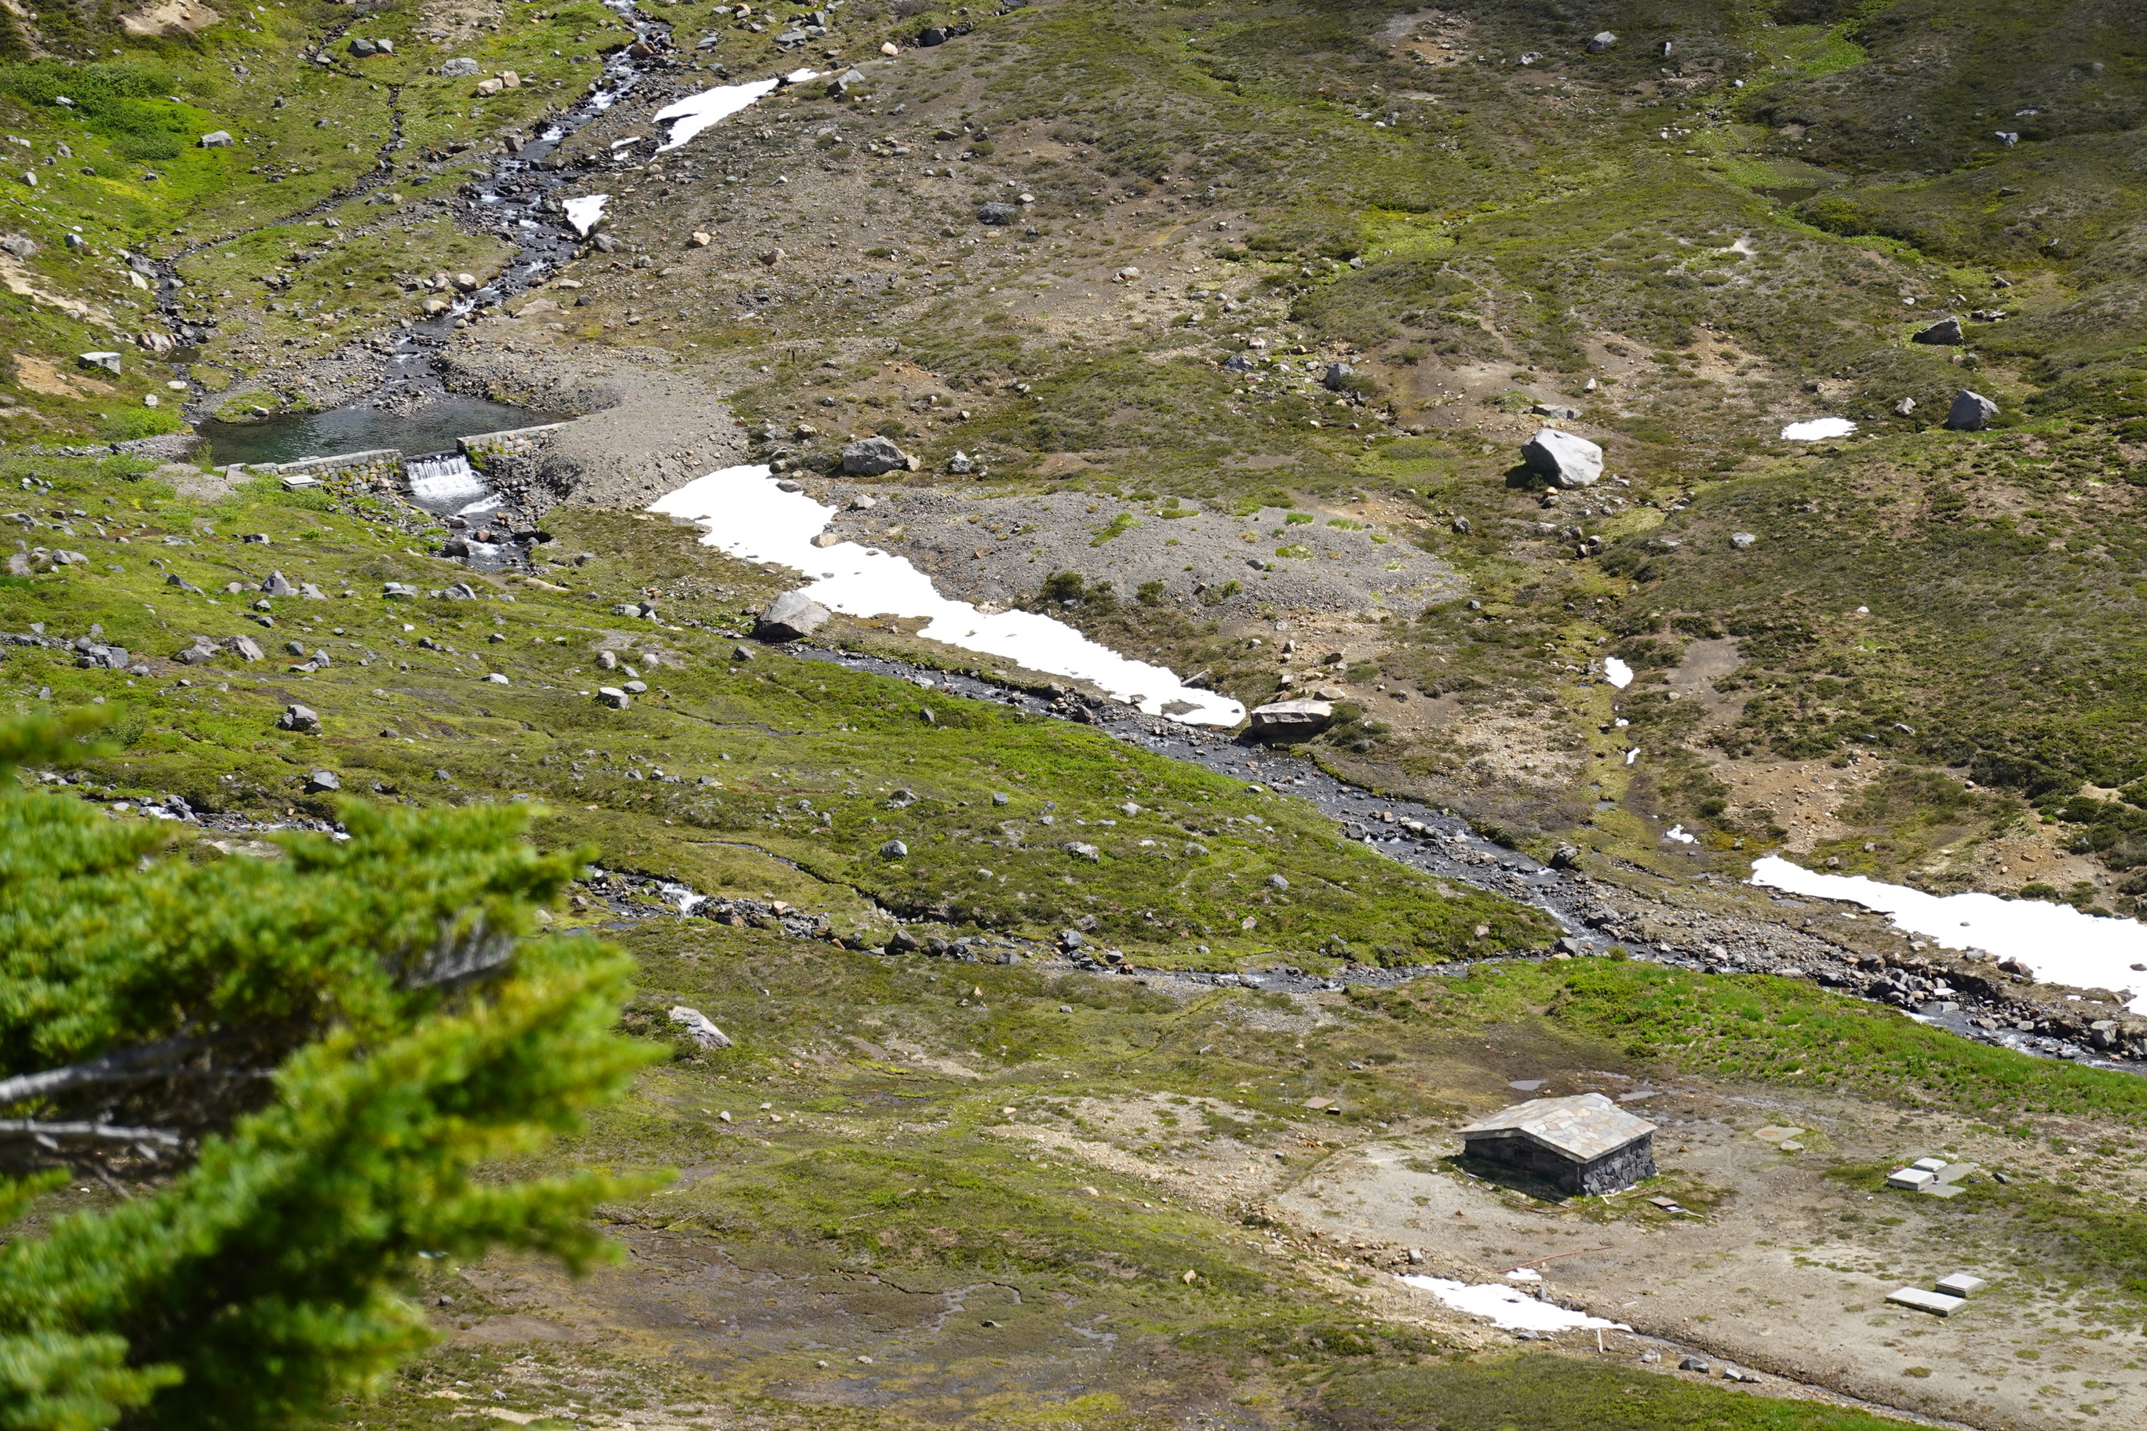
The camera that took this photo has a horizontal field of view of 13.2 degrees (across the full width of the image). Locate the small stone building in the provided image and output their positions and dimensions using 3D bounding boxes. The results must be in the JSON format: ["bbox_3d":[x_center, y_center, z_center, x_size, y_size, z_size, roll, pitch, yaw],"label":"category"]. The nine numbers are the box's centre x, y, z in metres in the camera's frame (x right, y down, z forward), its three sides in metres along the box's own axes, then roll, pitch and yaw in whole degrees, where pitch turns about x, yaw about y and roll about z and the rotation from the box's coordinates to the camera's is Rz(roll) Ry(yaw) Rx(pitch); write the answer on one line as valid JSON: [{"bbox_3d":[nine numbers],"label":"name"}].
[{"bbox_3d":[22.154,19.384,425.111,6.947,2.703,6.270,11,18,35],"label":"small stone building"}]

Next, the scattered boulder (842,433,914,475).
[{"bbox_3d":[-11.026,-14.754,522.676,3.800,1.900,2.800,0,15,0],"label":"scattered boulder"}]

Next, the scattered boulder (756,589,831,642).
[{"bbox_3d":[-15.003,-5.318,499.747,3.700,2.400,3.100,4,15,14],"label":"scattered boulder"}]

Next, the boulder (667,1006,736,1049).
[{"bbox_3d":[-17.469,14.635,437.407,3.000,1.700,2.100,-4,15,-14],"label":"boulder"}]

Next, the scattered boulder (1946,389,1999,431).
[{"bbox_3d":[51.484,-17.520,532.229,2.800,2.100,2.500,5,16,19],"label":"scattered boulder"}]

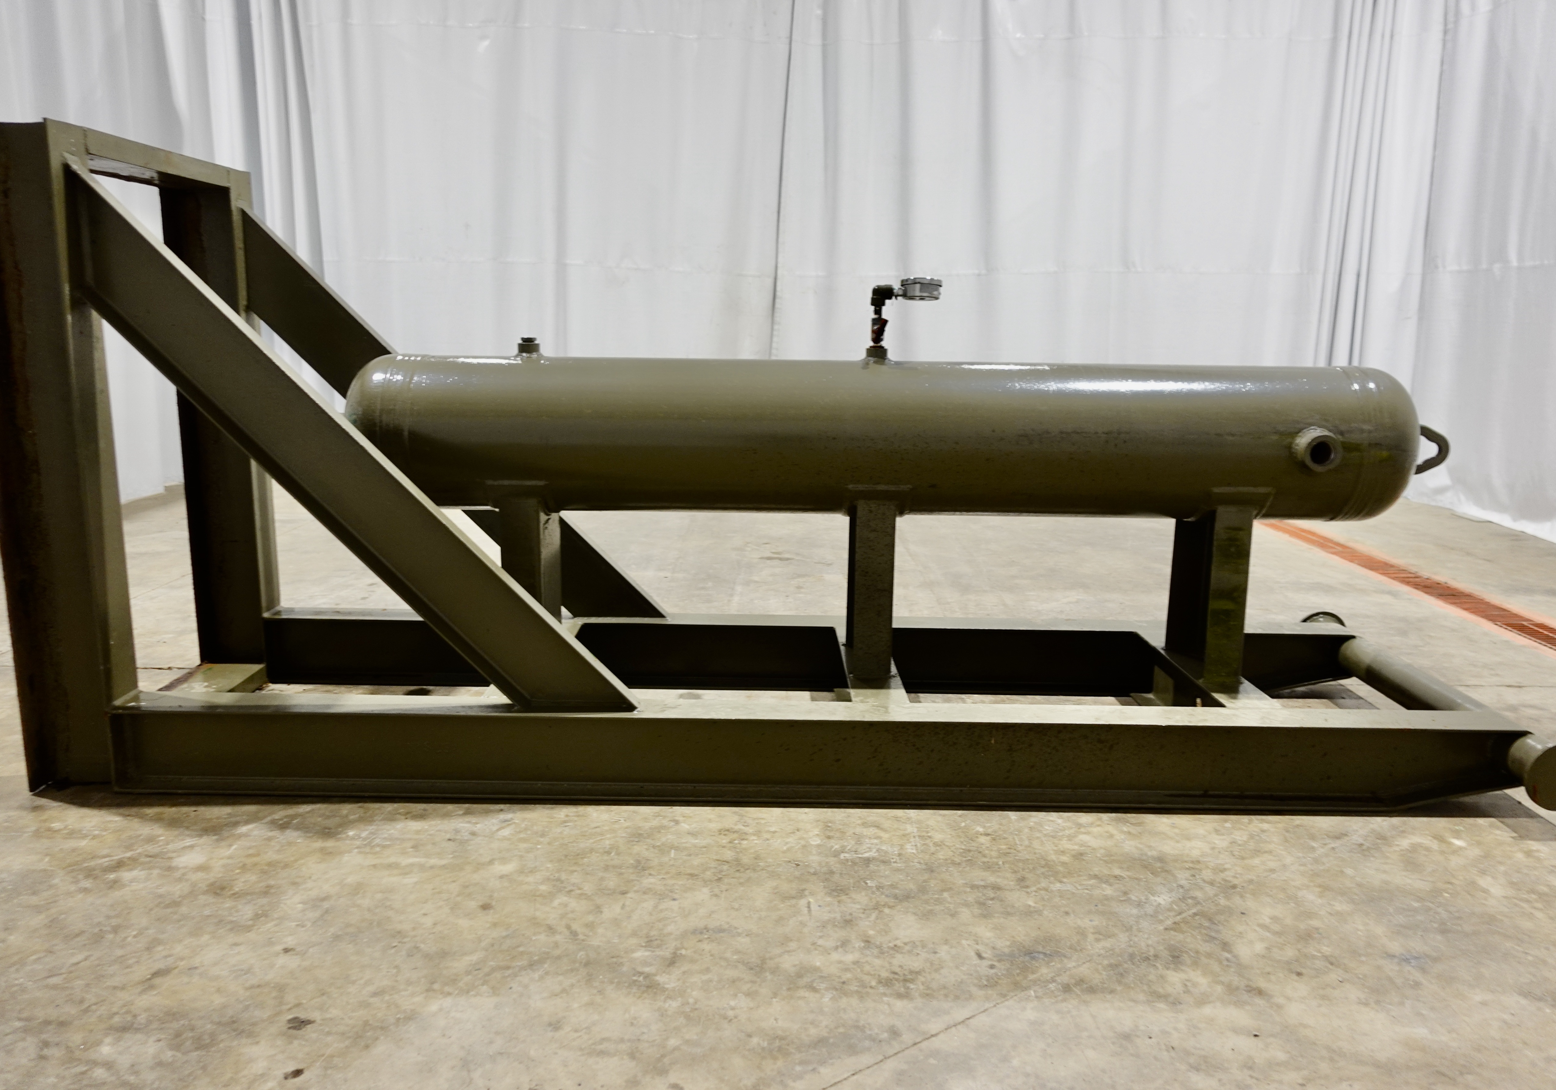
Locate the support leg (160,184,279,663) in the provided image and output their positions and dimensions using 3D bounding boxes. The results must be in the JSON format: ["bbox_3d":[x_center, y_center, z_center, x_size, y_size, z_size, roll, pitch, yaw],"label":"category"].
[{"bbox_3d":[-1.635,-0.325,3.228,0.202,1.481,0.131,1,12,-1],"label":"support leg"}]

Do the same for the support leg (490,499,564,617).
[{"bbox_3d":[-0.659,0.076,2.925,0.101,0.458,0.260,1,12,-1],"label":"support leg"}]

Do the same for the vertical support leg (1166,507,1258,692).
[{"bbox_3d":[1.172,0.111,2.962,0.101,0.458,0.260,1,12,-1],"label":"vertical support leg"}]

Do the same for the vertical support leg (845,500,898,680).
[{"bbox_3d":[0.251,0.093,2.944,0.101,0.458,0.260,1,12,-1],"label":"vertical support leg"}]

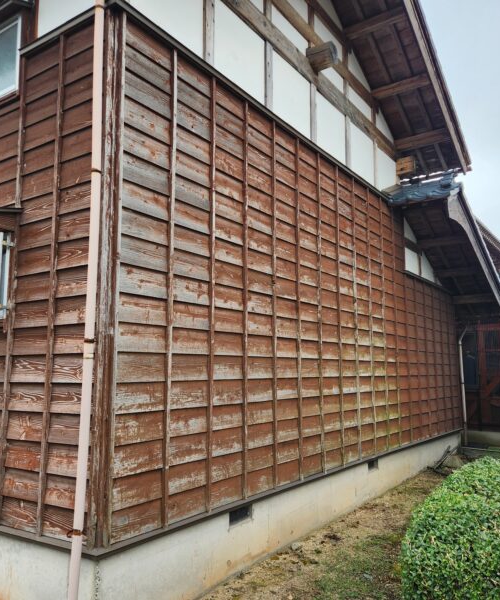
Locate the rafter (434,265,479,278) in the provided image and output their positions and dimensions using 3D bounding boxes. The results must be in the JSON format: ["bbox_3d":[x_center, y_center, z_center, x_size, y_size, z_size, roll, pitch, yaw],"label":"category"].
[{"bbox_3d":[3.616,-0.459,9.206,0.720,0.110,0.120,-5,-9,34],"label":"rafter"}]

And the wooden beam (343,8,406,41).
[{"bbox_3d":[1.559,-3.423,6.591,0.780,0.108,0.110,-5,-9,34],"label":"wooden beam"}]

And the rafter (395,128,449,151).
[{"bbox_3d":[2.518,-2.352,7.788,0.760,0.110,0.120,-5,-9,34],"label":"rafter"}]

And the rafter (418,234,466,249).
[{"bbox_3d":[3.087,-0.916,8.483,0.720,0.110,0.120,-5,-9,34],"label":"rafter"}]

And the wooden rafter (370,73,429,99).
[{"bbox_3d":[2.029,-2.855,7.130,0.760,0.110,0.120,-5,-9,34],"label":"wooden rafter"}]

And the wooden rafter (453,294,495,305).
[{"bbox_3d":[4.161,-0.010,9.918,0.760,0.120,0.120,-5,-9,34],"label":"wooden rafter"}]

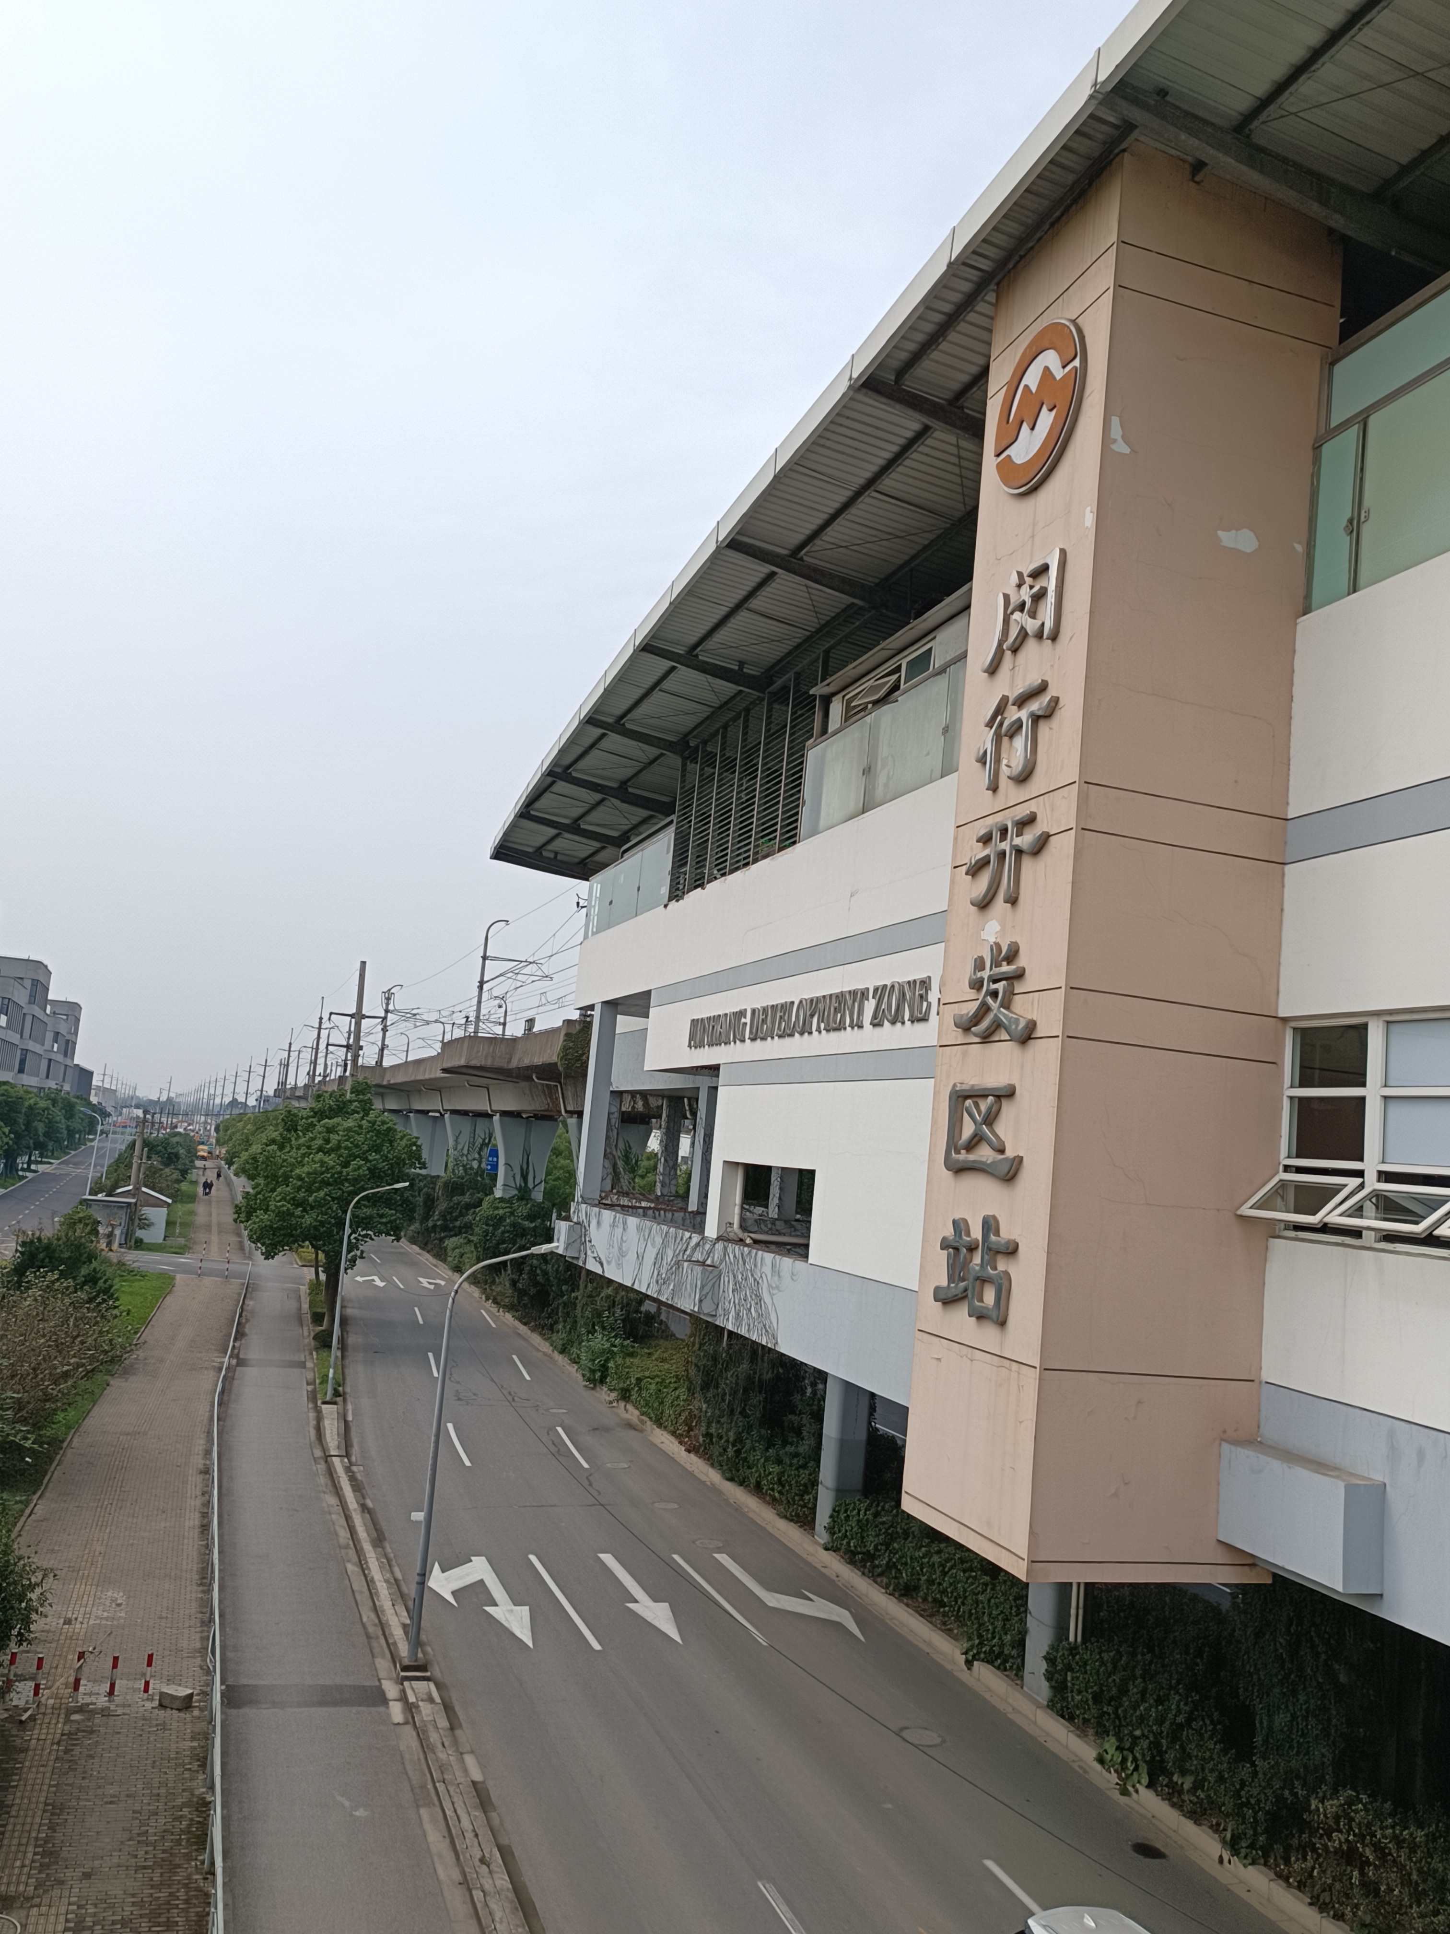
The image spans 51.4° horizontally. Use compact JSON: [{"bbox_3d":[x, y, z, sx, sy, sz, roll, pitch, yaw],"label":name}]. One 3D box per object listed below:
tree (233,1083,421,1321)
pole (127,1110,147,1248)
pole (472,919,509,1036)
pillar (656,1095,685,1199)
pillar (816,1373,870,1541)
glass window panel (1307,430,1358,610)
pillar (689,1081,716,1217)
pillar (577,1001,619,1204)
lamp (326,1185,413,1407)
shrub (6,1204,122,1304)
[{"bbox_3d":[-17.354,10.445,65.439,7.900,10.300,7.500,8,-7,-17],"label":"tree"},{"bbox_3d":[-36.509,13.246,93.738,0.380,8.500,0.400,8,-7,-17],"label":"pole"},{"bbox_3d":[-13.455,0.891,86.310,1.264,7.045,0.300,8,-7,-17],"label":"pole"},{"bbox_3d":[-2.256,7.522,63.405,0.650,4.220,0.850,8,-7,-17],"label":"pillar"},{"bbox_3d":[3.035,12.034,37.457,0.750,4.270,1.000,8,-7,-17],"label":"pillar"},{"bbox_3d":[7.016,-5.127,17.348,0.060,2.009,0.810,8,-7,-17],"label":"glass window panel"},{"bbox_3d":[-0.558,6.141,50.907,0.620,4.250,0.880,8,-7,-17],"label":"pillar"},{"bbox_3d":[-4.148,4.510,49.874,0.600,6.610,0.850,8,-7,-17],"label":"pillar"},{"bbox_3d":[-11.774,10.721,49.865,1.820,7.200,0.260,8,-7,-17],"label":"lamp"},{"bbox_3d":[-30.187,13.272,69.984,4.600,3.800,4.500,8,-7,-17],"label":"shrub"}]

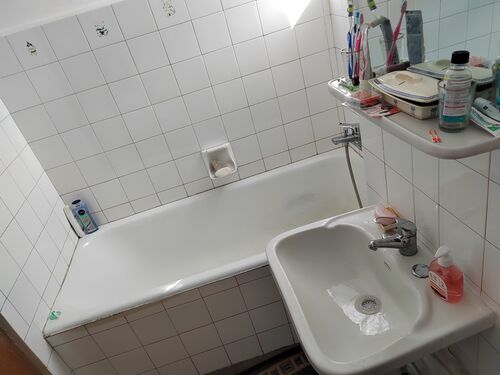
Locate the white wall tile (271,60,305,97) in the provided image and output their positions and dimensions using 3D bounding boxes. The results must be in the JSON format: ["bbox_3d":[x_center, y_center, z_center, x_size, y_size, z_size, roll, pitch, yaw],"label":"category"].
[{"bbox_3d":[0.193,-0.549,1.676,0.150,0.150,0.010,-18,28,-2],"label":"white wall tile"}]

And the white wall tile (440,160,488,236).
[{"bbox_3d":[0.481,0.013,0.756,0.009,0.148,0.150,-17,27,-1],"label":"white wall tile"}]

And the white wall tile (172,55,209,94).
[{"bbox_3d":[-0.276,-0.530,1.574,0.150,0.150,0.010,-18,28,-3],"label":"white wall tile"}]

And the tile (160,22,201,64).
[{"bbox_3d":[-0.315,-0.659,1.517,0.151,0.148,0.010,-18,27,-2],"label":"tile"}]

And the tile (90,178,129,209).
[{"bbox_3d":[-0.742,0.034,1.764,0.150,0.149,0.010,-18,27,-2],"label":"tile"}]

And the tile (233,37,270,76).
[{"bbox_3d":[0.009,-0.623,1.589,0.150,0.150,0.010,-18,28,-3],"label":"tile"}]

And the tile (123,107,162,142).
[{"bbox_3d":[-0.530,-0.314,1.640,0.150,0.149,0.010,-18,27,-2],"label":"tile"}]

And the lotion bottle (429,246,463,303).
[{"bbox_3d":[0.472,0.199,0.796,0.055,0.145,0.075,-18,27,-2],"label":"lotion bottle"}]

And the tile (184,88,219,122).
[{"bbox_3d":[-0.235,-0.398,1.626,0.150,0.148,0.009,-18,27,-2],"label":"tile"}]

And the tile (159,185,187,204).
[{"bbox_3d":[-0.421,0.038,1.821,0.151,0.078,0.010,-18,27,-2],"label":"tile"}]

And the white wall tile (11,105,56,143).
[{"bbox_3d":[-1.000,-0.298,1.552,0.150,0.150,0.010,-18,28,-2],"label":"white wall tile"}]

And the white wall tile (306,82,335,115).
[{"bbox_3d":[0.375,-0.470,1.746,0.150,0.149,0.010,-18,27,-2],"label":"white wall tile"}]

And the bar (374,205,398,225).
[{"bbox_3d":[0.450,0.092,1.096,0.073,0.027,0.047,-5,29,22],"label":"bar"}]

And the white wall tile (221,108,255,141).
[{"bbox_3d":[-0.059,-0.323,1.724,0.150,0.150,0.010,-18,28,-3],"label":"white wall tile"}]

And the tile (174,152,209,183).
[{"bbox_3d":[-0.308,-0.107,1.783,0.150,0.149,0.010,-18,27,-2],"label":"tile"}]

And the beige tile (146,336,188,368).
[{"bbox_3d":[-0.348,0.693,1.407,0.150,0.150,0.010,-18,28,-3],"label":"beige tile"}]

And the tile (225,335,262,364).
[{"bbox_3d":[-0.024,0.724,1.487,0.151,0.135,0.010,-18,27,-2],"label":"tile"}]

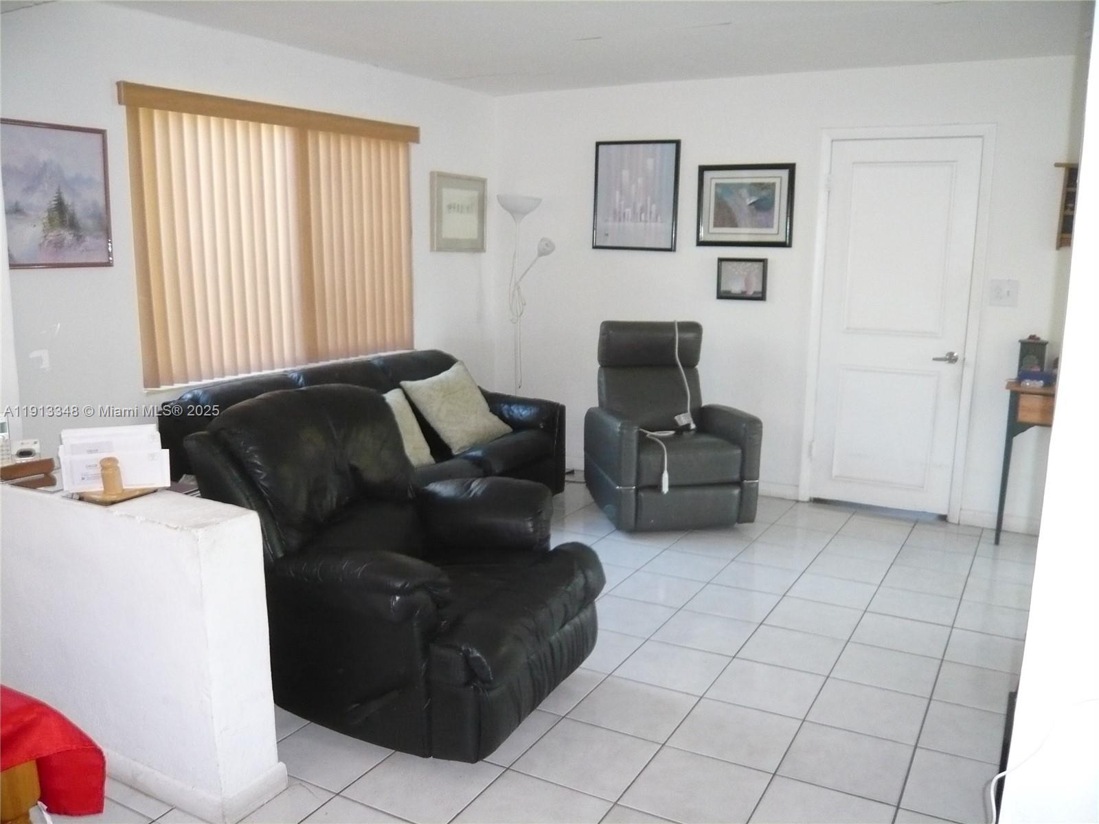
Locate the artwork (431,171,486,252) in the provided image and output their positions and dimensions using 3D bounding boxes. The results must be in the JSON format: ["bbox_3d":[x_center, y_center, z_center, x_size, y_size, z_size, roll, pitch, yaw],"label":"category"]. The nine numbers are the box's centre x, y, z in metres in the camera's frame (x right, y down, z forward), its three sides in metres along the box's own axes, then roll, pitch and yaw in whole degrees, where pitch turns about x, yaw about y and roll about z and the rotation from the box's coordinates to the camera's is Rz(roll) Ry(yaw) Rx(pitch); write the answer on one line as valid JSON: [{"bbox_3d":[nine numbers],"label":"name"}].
[{"bbox_3d":[-0.565,-1.244,5.596,0.035,0.470,0.552,6,11,29],"label":"artwork"}]

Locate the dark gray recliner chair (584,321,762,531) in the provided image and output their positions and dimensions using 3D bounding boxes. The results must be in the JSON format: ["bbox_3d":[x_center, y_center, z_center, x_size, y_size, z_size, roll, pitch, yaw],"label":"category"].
[{"bbox_3d":[0.652,0.046,4.976,0.765,1.060,0.840,-2,10,-9],"label":"dark gray recliner chair"}]

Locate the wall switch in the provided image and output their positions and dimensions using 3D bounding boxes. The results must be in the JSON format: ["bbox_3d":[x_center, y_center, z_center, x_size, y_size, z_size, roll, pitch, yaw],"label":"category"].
[{"bbox_3d":[2.315,-0.605,4.529,0.127,0.133,0.012,6,11,29],"label":"wall switch"}]

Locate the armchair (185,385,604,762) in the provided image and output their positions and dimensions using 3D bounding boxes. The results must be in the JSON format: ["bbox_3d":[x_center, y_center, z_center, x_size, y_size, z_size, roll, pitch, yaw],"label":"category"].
[{"bbox_3d":[-0.496,0.416,3.071,1.190,0.980,0.890,6,11,29],"label":"armchair"}]

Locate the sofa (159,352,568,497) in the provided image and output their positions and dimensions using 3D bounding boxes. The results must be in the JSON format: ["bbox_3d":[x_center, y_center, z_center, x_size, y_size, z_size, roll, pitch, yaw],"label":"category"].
[{"bbox_3d":[-0.766,0.189,4.616,0.800,0.900,2.270,6,11,29],"label":"sofa"}]

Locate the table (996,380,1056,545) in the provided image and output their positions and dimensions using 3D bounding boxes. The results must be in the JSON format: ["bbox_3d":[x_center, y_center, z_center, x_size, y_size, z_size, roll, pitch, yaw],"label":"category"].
[{"bbox_3d":[2.604,0.274,4.364,0.700,0.820,0.300,6,11,29],"label":"table"}]

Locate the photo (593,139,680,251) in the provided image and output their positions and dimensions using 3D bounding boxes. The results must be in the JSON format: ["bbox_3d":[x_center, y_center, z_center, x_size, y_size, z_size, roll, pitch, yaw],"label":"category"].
[{"bbox_3d":[0.527,-1.319,5.428,0.564,0.652,0.025,6,11,29],"label":"photo"}]

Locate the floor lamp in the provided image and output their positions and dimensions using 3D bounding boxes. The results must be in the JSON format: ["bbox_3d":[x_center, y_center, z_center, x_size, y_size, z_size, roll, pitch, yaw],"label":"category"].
[{"bbox_3d":[-0.148,-0.460,5.700,0.370,1.810,0.280,6,11,29],"label":"floor lamp"}]

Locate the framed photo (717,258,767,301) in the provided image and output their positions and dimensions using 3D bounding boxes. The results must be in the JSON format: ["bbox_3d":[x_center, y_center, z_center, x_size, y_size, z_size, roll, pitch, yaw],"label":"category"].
[{"bbox_3d":[1.123,-0.774,5.182,0.297,0.241,0.020,6,11,29],"label":"framed photo"}]

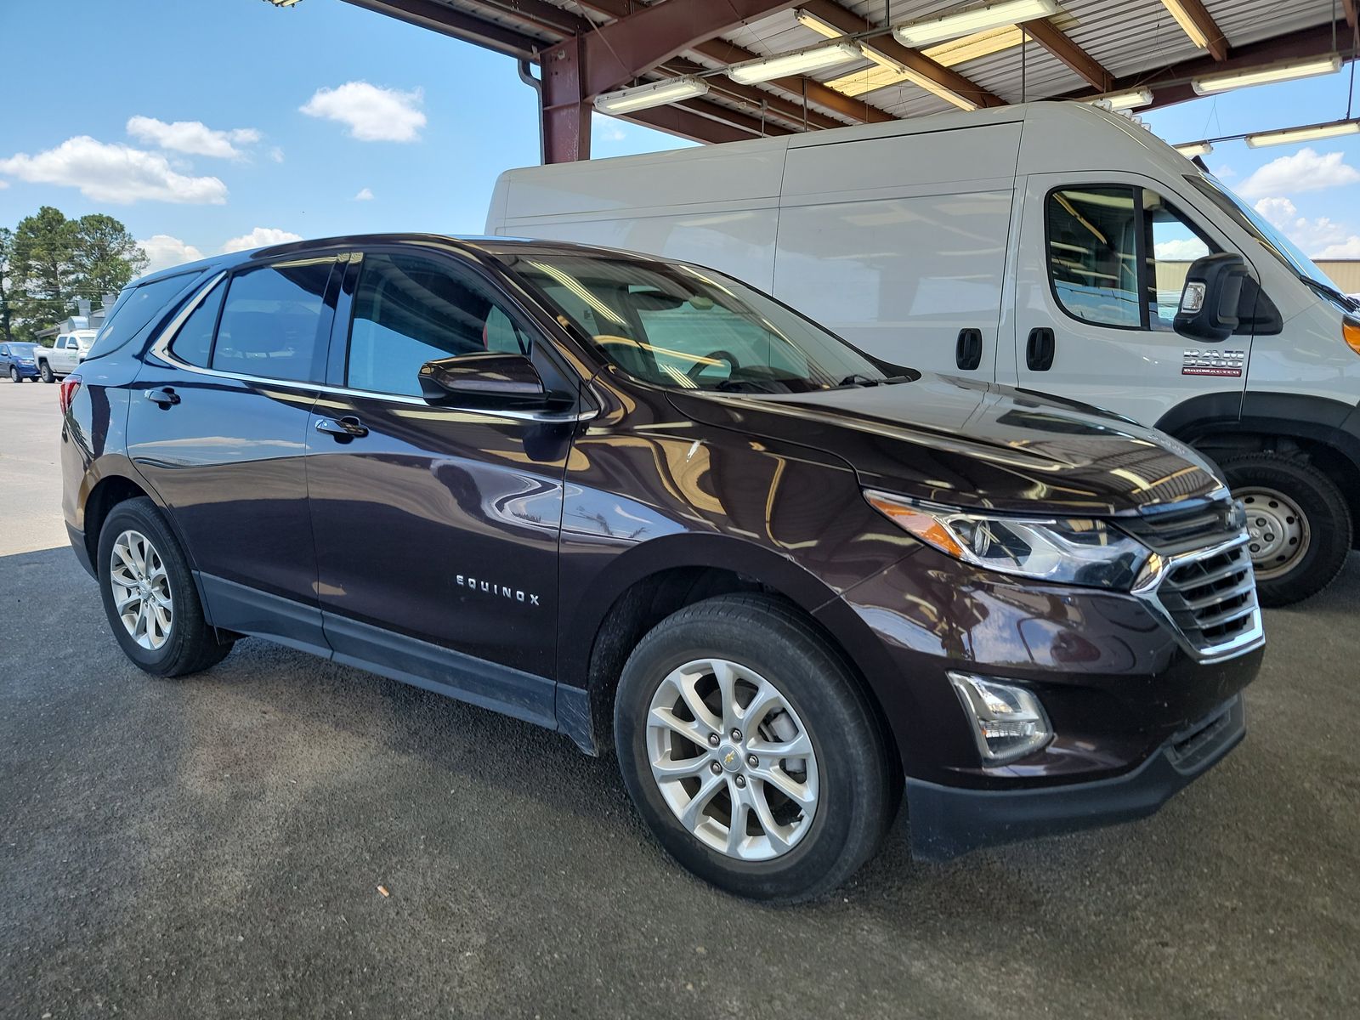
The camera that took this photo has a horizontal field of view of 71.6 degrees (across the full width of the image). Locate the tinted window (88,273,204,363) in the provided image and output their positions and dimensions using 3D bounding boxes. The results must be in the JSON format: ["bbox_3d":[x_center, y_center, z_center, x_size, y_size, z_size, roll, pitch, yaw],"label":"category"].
[{"bbox_3d":[-2.167,-0.781,3.824,0.840,0.370,0.070,8,-8,39],"label":"tinted window"}]

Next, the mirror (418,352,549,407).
[{"bbox_3d":[-0.485,-0.324,2.340,0.250,0.140,0.180,-9,13,-41],"label":"mirror"}]

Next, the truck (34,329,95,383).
[{"bbox_3d":[-20.797,-5.508,33.578,5.840,1.880,2.030,7,13,35],"label":"truck"}]

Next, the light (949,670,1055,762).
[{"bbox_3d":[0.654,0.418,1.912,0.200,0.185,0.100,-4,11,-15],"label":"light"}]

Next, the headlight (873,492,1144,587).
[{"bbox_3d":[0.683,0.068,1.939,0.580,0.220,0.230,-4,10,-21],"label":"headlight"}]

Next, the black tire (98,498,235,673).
[{"bbox_3d":[-2.071,0.303,3.799,0.724,0.720,0.225,7,13,34],"label":"black tire"}]

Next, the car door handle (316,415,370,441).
[{"bbox_3d":[-1.009,-0.244,2.814,0.240,0.048,0.060,7,13,34],"label":"car door handle"}]

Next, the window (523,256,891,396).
[{"bbox_3d":[0.169,-0.581,3.023,0.935,0.120,1.400,40,30,22],"label":"window"}]

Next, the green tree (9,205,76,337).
[{"bbox_3d":[-52.940,-19.309,79.157,5.800,12.142,5.800,-8,13,-32],"label":"green tree"}]

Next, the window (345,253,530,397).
[{"bbox_3d":[-0.680,-0.524,2.688,0.880,0.470,0.050,6,-9,35],"label":"window"}]

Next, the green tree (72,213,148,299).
[{"bbox_3d":[-51.352,-20.015,86.145,7.000,13.700,7.000,-6,11,-30],"label":"green tree"}]

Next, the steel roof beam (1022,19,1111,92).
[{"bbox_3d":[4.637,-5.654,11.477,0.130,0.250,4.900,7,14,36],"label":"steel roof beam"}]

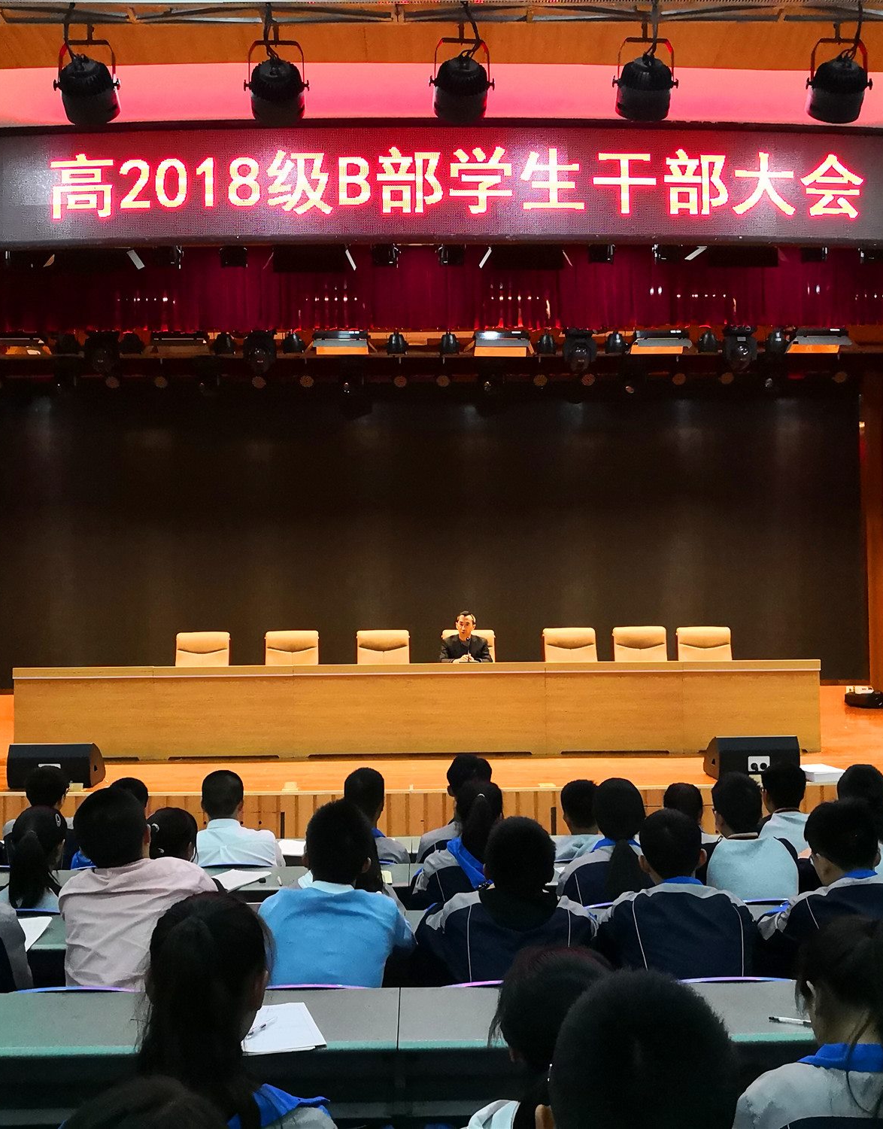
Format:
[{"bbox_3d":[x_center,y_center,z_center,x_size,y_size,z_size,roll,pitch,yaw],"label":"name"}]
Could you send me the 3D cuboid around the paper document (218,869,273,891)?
[{"bbox_3d":[-0.751,1.158,4.358,0.220,0.012,0.300,-2,-3,19],"label":"paper document"}]

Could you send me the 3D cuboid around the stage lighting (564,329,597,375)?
[{"bbox_3d":[1.407,-2.151,11.900,0.350,0.476,0.320,0,-2,-2],"label":"stage lighting"}]

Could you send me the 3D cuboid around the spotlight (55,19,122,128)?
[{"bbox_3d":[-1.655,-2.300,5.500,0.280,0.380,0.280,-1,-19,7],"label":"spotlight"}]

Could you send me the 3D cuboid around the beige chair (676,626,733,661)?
[{"bbox_3d":[2.516,1.111,10.878,0.570,1.060,0.620,-1,-3,-1],"label":"beige chair"}]

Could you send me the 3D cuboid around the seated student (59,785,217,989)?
[{"bbox_3d":[-0.820,1.237,3.346,0.470,1.245,0.700,-1,-3,-1],"label":"seated student"}]

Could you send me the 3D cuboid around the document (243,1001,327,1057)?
[{"bbox_3d":[-0.364,0.957,2.437,0.205,0.008,0.290,1,-4,-16],"label":"document"}]

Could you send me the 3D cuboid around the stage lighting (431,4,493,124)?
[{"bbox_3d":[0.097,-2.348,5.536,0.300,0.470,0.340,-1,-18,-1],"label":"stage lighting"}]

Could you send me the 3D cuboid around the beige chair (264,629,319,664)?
[{"bbox_3d":[-1.325,1.101,10.230,0.570,1.050,0.620,0,-2,-2],"label":"beige chair"}]

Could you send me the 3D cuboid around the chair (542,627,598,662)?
[{"bbox_3d":[1.227,1.123,10.856,0.570,1.060,0.620,-1,-3,-1],"label":"chair"}]

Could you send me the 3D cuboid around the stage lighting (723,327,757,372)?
[{"bbox_3d":[3.027,-2.175,11.900,0.350,0.465,0.320,0,-2,-2],"label":"stage lighting"}]

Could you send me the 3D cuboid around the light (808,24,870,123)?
[{"bbox_3d":[1.814,-2.229,5.350,0.285,0.421,0.280,0,-2,-2],"label":"light"}]

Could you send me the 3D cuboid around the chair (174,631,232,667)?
[{"bbox_3d":[-2.234,1.156,10.799,0.570,1.060,0.620,-1,-3,-1],"label":"chair"}]

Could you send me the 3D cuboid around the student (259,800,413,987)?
[{"bbox_3d":[-0.292,1.242,3.330,0.470,1.204,0.740,0,-2,-2],"label":"student"}]

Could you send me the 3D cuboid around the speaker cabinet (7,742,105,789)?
[{"bbox_3d":[-2.676,1.383,8.211,0.580,0.325,0.430,0,-4,-1],"label":"speaker cabinet"}]

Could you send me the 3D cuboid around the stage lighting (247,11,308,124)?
[{"bbox_3d":[-0.753,-2.243,5.350,0.285,0.457,0.280,0,-2,-2],"label":"stage lighting"}]

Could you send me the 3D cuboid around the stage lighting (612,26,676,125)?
[{"bbox_3d":[0.927,-2.232,5.350,0.285,0.405,0.280,0,-2,-2],"label":"stage lighting"}]

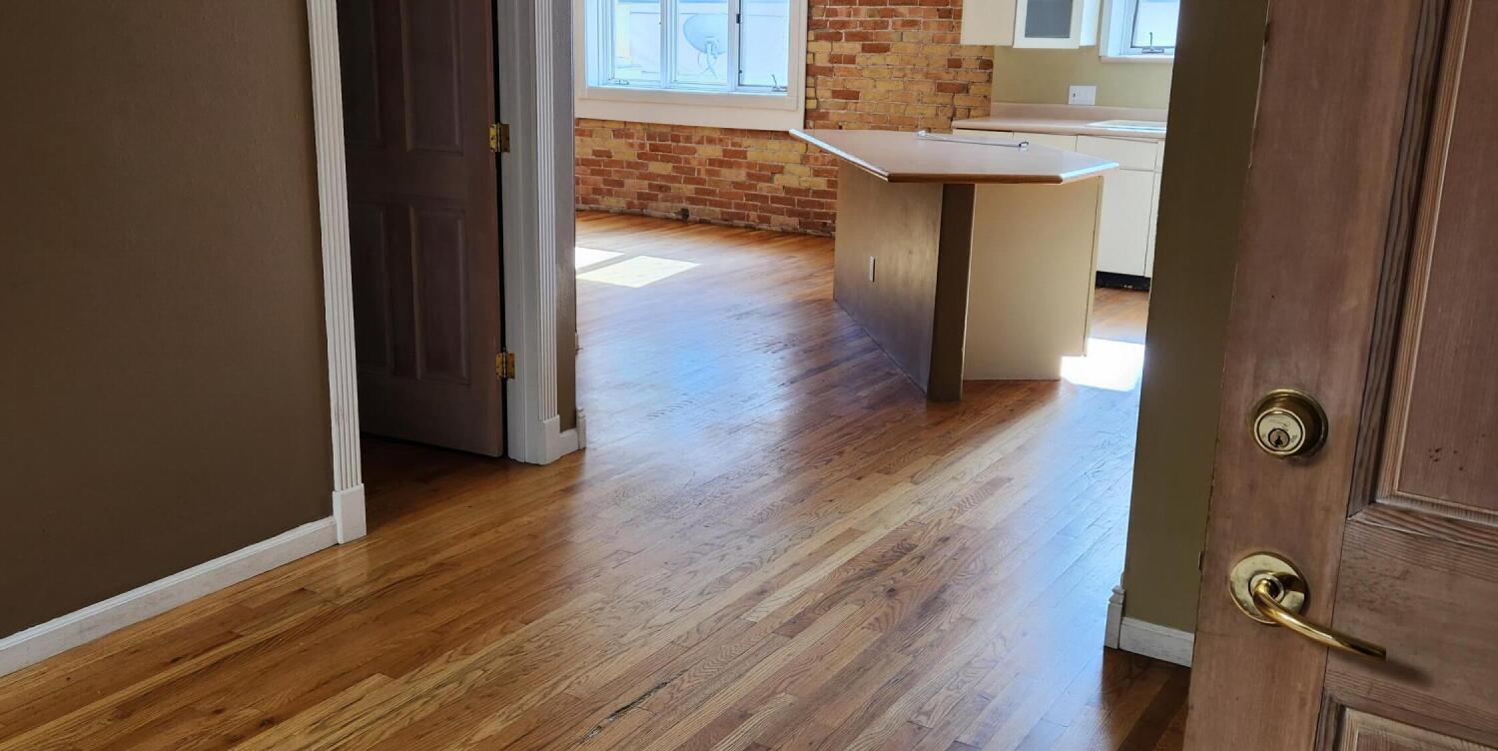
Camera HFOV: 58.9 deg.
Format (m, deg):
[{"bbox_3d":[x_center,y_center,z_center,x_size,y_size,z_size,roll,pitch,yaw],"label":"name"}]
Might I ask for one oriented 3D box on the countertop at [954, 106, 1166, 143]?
[{"bbox_3d":[2.022,-1.499,7.815,1.500,0.130,0.635,10,17,31],"label":"countertop"}]

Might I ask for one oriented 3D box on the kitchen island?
[{"bbox_3d":[0.875,-0.560,6.011,1.075,0.914,2.300,-1,14,-7],"label":"kitchen island"}]

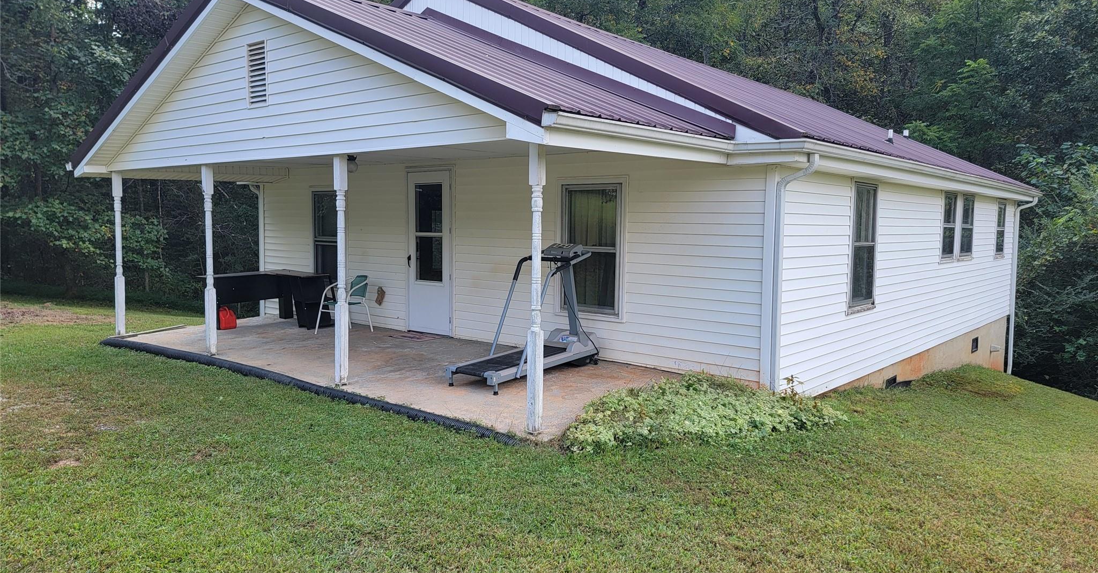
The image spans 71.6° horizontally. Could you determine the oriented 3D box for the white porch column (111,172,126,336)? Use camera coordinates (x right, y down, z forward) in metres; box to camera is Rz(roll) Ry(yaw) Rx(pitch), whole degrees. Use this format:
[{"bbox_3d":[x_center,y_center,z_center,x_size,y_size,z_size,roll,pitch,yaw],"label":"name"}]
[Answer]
[{"bbox_3d":[-5.567,-0.417,9.857,0.087,2.127,0.087,5,7,40],"label":"white porch column"}]

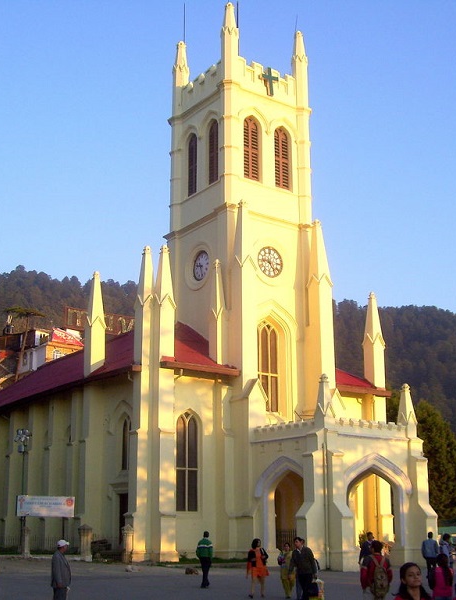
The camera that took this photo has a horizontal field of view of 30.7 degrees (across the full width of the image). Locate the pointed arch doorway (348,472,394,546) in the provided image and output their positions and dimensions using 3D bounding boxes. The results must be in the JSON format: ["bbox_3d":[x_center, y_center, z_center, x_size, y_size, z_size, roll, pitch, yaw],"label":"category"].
[{"bbox_3d":[7.023,10.653,40.844,3.700,4.600,0.800,11,-19,-35],"label":"pointed arch doorway"}]

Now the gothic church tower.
[{"bbox_3d":[1.215,-3.154,52.801,7.600,31.400,8.000,11,-19,-35],"label":"gothic church tower"}]

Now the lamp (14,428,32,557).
[{"bbox_3d":[-11.243,10.573,46.002,0.950,6.900,0.850,-5,-16,17],"label":"lamp"}]

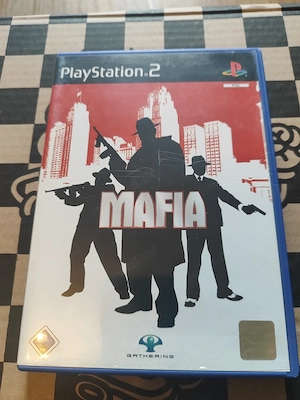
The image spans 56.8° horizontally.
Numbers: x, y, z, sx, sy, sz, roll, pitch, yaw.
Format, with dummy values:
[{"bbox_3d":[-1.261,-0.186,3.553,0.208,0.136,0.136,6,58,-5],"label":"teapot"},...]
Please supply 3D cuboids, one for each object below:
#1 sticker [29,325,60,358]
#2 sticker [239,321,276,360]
[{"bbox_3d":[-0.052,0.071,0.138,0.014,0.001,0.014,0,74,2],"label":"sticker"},{"bbox_3d":[0.052,0.068,0.134,0.017,0.001,0.018,0,74,2],"label":"sticker"}]

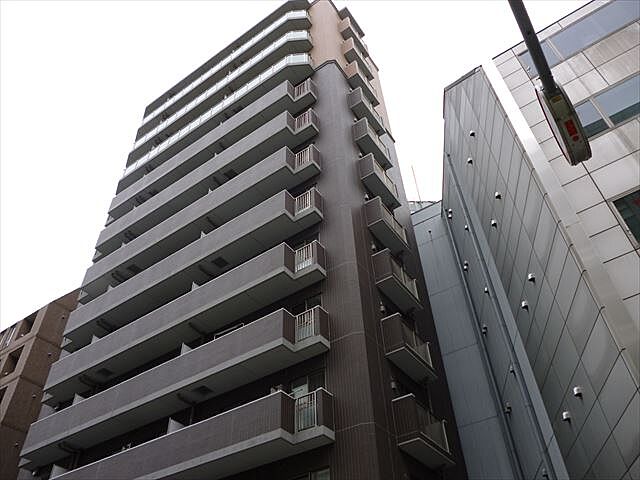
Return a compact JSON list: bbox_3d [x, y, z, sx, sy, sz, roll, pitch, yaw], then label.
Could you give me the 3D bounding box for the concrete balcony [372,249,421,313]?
[{"bbox_3d":[2.936,1.610,19.537,0.675,1.341,2.372,-27,-49,23],"label":"concrete balcony"}]

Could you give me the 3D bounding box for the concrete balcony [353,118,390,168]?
[{"bbox_3d":[2.646,-4.640,25.581,0.675,1.341,2.372,-27,-49,23],"label":"concrete balcony"}]

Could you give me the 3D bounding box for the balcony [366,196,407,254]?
[{"bbox_3d":[2.840,-0.473,21.551,0.675,1.341,2.372,-27,-49,23],"label":"balcony"}]

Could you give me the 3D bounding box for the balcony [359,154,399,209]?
[{"bbox_3d":[2.743,-2.556,23.566,0.675,1.341,2.372,-27,-49,23],"label":"balcony"}]

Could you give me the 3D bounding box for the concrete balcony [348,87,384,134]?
[{"bbox_3d":[2.549,-6.723,27.596,0.675,1.341,2.372,-27,-49,23],"label":"concrete balcony"}]

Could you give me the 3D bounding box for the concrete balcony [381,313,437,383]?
[{"bbox_3d":[3.033,3.694,17.522,0.675,1.341,2.372,-27,-49,23],"label":"concrete balcony"}]

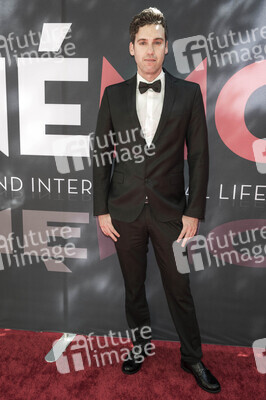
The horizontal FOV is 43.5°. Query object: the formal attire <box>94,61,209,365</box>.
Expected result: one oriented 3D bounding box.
[{"bbox_3d":[0.081,0.097,1.692,0.560,1.480,0.320,2,9,7],"label":"formal attire"}]

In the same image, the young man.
[{"bbox_3d":[0.124,-0.002,1.687,0.630,1.800,0.390,2,9,7],"label":"young man"}]

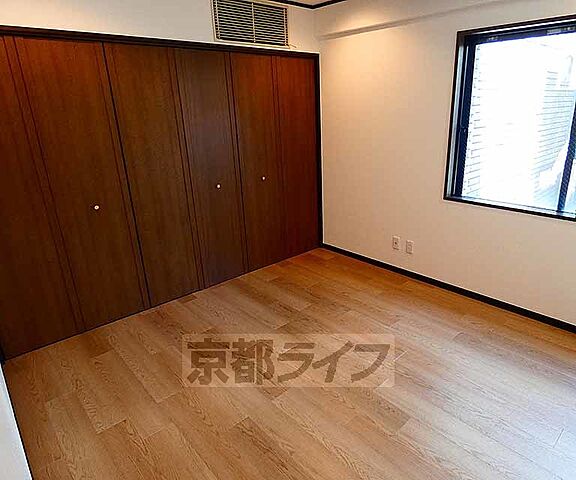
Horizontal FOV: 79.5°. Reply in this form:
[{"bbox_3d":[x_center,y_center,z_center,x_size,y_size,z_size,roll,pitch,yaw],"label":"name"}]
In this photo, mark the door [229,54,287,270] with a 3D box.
[{"bbox_3d":[-0.256,-0.673,3.366,0.497,1.970,0.040,-17,24,-37],"label":"door"}]

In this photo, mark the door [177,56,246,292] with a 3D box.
[{"bbox_3d":[-0.634,-0.555,3.073,0.487,1.970,0.040,-17,24,-37],"label":"door"}]

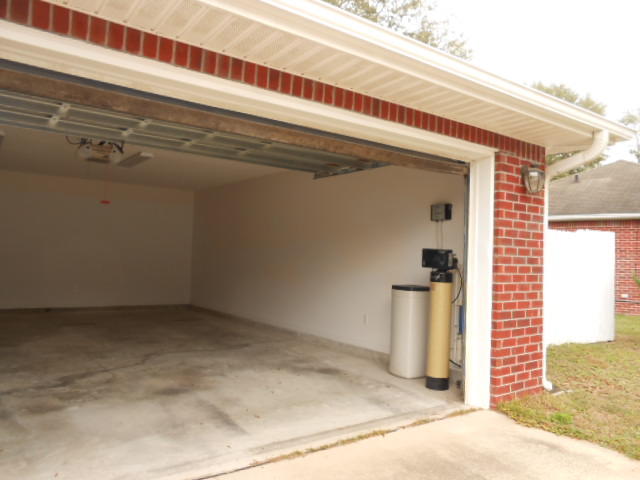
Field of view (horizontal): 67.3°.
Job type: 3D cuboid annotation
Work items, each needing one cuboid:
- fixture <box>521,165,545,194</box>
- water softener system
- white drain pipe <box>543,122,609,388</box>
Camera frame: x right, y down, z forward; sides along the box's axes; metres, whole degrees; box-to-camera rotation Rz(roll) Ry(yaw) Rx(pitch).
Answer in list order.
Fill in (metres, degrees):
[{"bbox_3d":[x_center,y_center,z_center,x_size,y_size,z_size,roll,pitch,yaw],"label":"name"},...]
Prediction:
[{"bbox_3d":[1.951,-0.557,4.364,0.160,0.270,0.190,3,-3,-36],"label":"fixture"},{"bbox_3d":[1.154,0.755,4.638,0.320,1.330,0.230,3,-3,-36],"label":"water softener system"},{"bbox_3d":[2.308,0.243,4.428,0.270,2.400,0.700,3,-3,-36],"label":"white drain pipe"}]

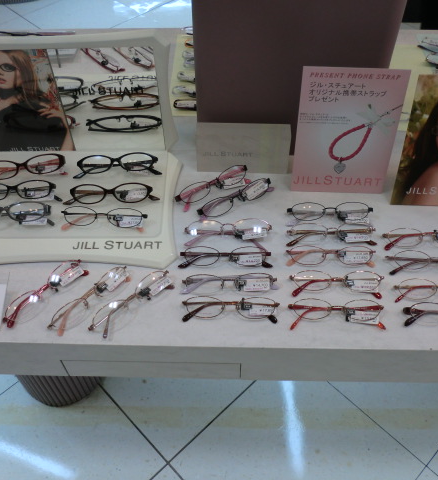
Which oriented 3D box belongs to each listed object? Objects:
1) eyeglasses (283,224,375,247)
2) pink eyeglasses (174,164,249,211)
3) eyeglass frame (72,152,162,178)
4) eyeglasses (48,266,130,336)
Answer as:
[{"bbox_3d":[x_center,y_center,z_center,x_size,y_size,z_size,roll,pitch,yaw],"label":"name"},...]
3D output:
[{"bbox_3d":[0.171,-0.006,0.763,0.136,0.033,0.037,-1,81,0],"label":"eyeglasses"},{"bbox_3d":[-0.009,-0.087,0.813,0.135,0.029,0.032,-26,85,-19],"label":"pink eyeglasses"},{"bbox_3d":[-0.172,-0.129,0.851,0.142,0.026,0.042,-3,73,-1],"label":"eyeglass frame"},{"bbox_3d":[-0.171,0.080,0.665,0.127,0.024,0.035,-40,100,-29],"label":"eyeglasses"}]

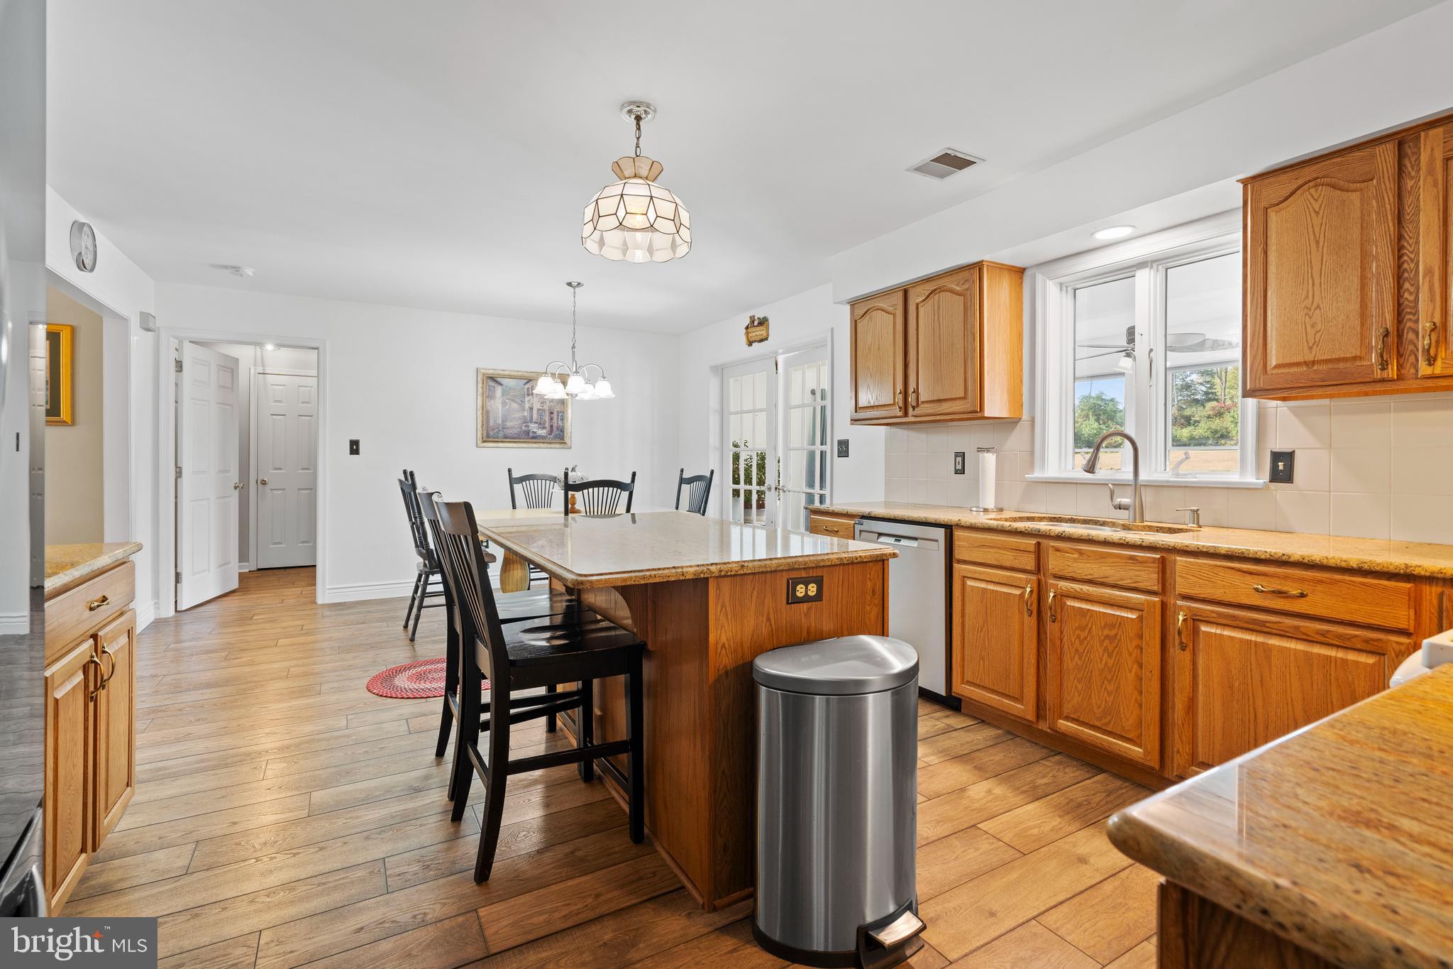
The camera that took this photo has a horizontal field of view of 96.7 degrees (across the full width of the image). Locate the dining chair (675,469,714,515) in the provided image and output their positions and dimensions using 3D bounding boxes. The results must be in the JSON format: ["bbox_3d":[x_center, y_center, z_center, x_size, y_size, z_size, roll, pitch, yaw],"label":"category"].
[{"bbox_3d":[-0.424,0.469,4.673,0.520,1.080,0.460,-1,2,-32],"label":"dining chair"}]

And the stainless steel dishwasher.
[{"bbox_3d":[1.104,0.621,3.360,0.600,0.860,0.600,0,2,-30],"label":"stainless steel dishwasher"}]

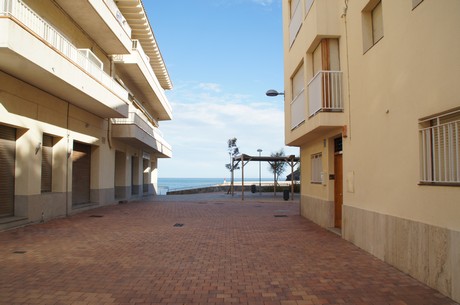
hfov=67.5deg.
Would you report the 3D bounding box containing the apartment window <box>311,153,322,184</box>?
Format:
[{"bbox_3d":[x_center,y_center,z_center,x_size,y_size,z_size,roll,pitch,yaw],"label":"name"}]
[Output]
[{"bbox_3d":[2.768,0.519,10.879,0.140,0.960,1.280,0,-4,-1],"label":"apartment window"}]

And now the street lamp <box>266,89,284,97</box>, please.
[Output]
[{"bbox_3d":[1.732,-2.219,13.076,0.740,0.270,0.360,0,-4,-1],"label":"street lamp"}]

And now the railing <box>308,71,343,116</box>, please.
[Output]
[{"bbox_3d":[2.446,-1.442,8.865,0.540,0.970,1.280,0,-4,-1],"label":"railing"}]

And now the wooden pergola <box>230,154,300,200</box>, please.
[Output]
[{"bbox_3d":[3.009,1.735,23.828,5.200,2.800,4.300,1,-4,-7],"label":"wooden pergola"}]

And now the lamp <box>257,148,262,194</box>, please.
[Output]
[{"bbox_3d":[2.497,1.621,28.594,0.480,3.780,0.480,0,-4,-1],"label":"lamp"}]

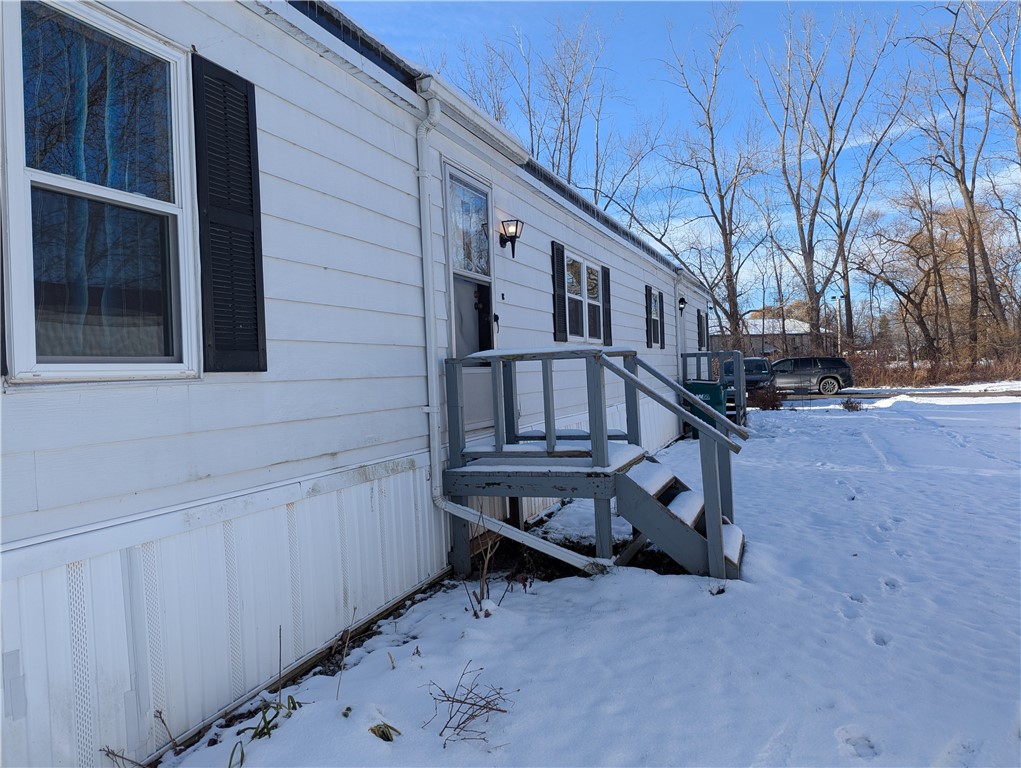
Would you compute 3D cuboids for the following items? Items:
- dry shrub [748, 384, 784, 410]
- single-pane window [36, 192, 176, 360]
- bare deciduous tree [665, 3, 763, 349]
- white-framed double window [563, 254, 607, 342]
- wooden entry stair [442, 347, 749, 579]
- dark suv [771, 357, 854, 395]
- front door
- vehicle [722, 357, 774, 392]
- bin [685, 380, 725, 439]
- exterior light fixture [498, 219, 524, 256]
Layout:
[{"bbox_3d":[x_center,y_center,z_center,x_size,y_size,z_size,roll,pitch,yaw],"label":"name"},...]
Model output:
[{"bbox_3d":[7.944,0.402,22.122,1.250,0.820,1.300,-2,0,22],"label":"dry shrub"},{"bbox_3d":[-1.493,-0.381,2.648,0.045,0.602,0.578,-2,0,22],"label":"single-pane window"},{"bbox_3d":[12.203,-10.738,40.999,5.800,22.689,5.800,-2,0,22],"label":"bare deciduous tree"},{"bbox_3d":[0.900,-0.991,8.463,0.070,0.979,1.487,-2,0,22],"label":"white-framed double window"},{"bbox_3d":[0.702,0.491,5.219,2.000,1.490,1.270,-2,0,22],"label":"wooden entry stair"},{"bbox_3d":[13.661,-0.313,33.900,5.050,1.760,1.980,-2,0,22],"label":"dark suv"},{"bbox_3d":[-0.268,-0.609,5.571,0.060,1.947,0.802,-2,0,22],"label":"front door"},{"bbox_3d":[9.839,-0.143,29.200,1.910,1.740,4.750,-2,0,22],"label":"vehicle"},{"bbox_3d":[3.830,0.483,13.711,0.750,1.090,0.650,-2,0,22],"label":"bin"},{"bbox_3d":[0.013,-1.248,6.118,0.180,0.320,0.145,-2,0,22],"label":"exterior light fixture"}]

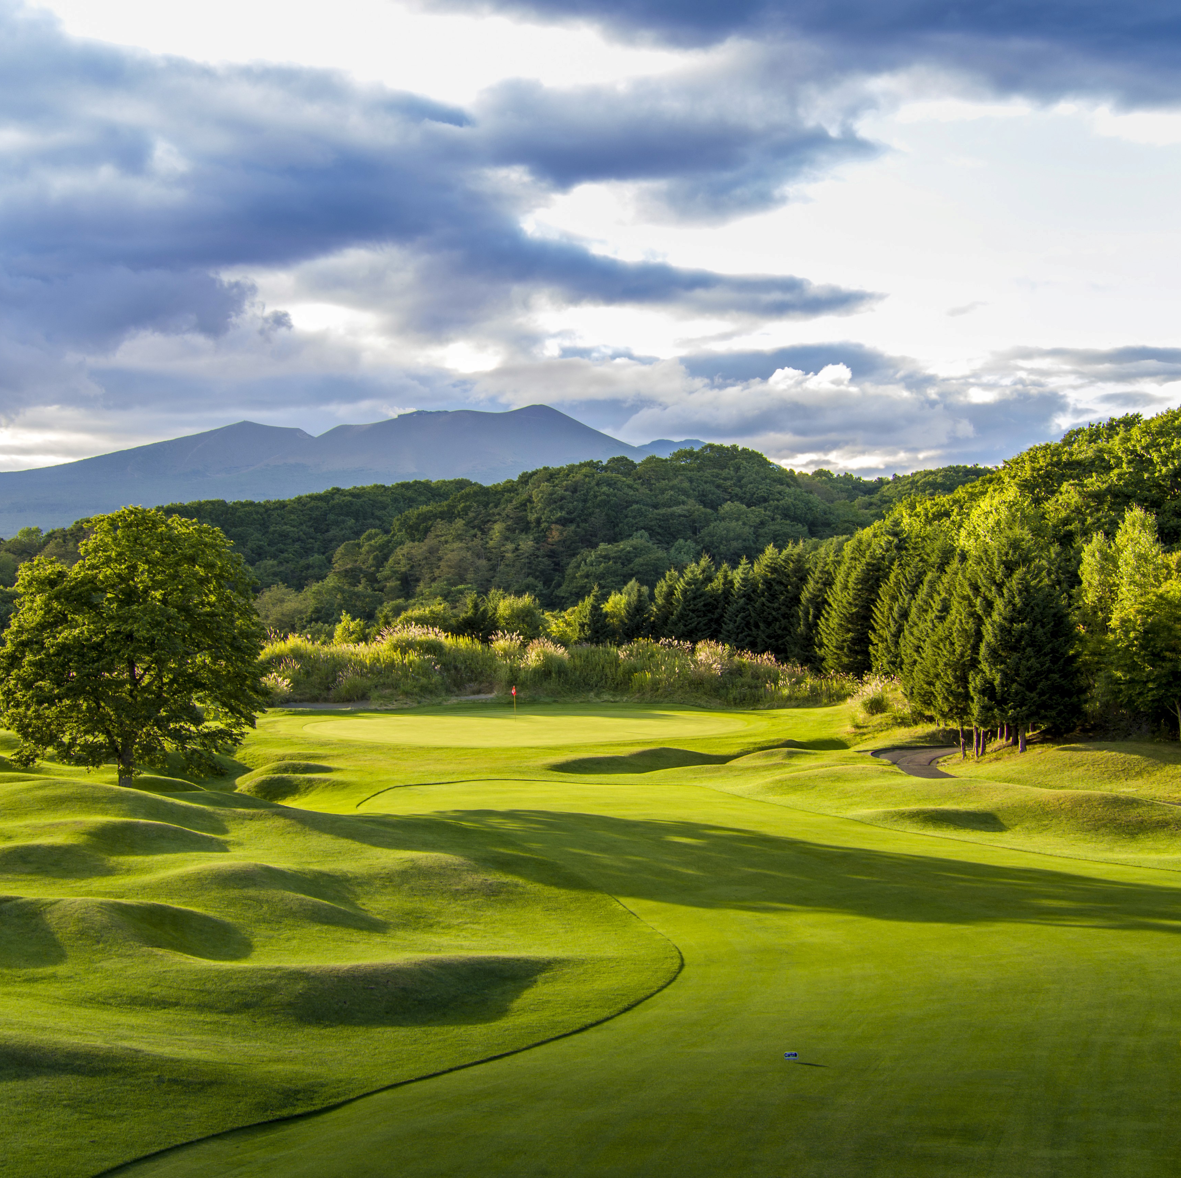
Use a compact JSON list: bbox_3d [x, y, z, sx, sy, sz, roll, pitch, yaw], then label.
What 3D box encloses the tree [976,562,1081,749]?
[{"bbox_3d":[22.180,3.390,115.000,5.350,9.520,5.350,0,1,0],"label":"tree"}]

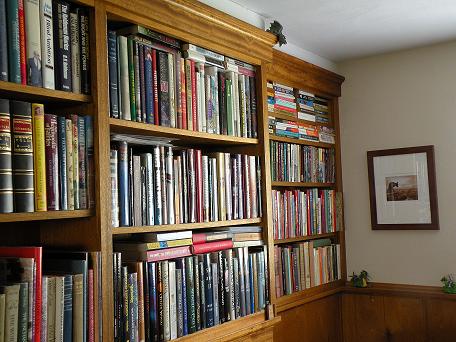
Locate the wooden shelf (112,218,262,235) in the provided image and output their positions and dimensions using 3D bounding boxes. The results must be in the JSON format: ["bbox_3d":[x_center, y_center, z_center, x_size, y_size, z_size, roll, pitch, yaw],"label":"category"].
[{"bbox_3d":[-0.197,0.187,1.893,0.240,0.017,0.775,-5,-4,36],"label":"wooden shelf"}]

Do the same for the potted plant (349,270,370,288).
[{"bbox_3d":[0.691,0.567,2.891,0.085,0.088,0.075,-5,-4,37],"label":"potted plant"}]

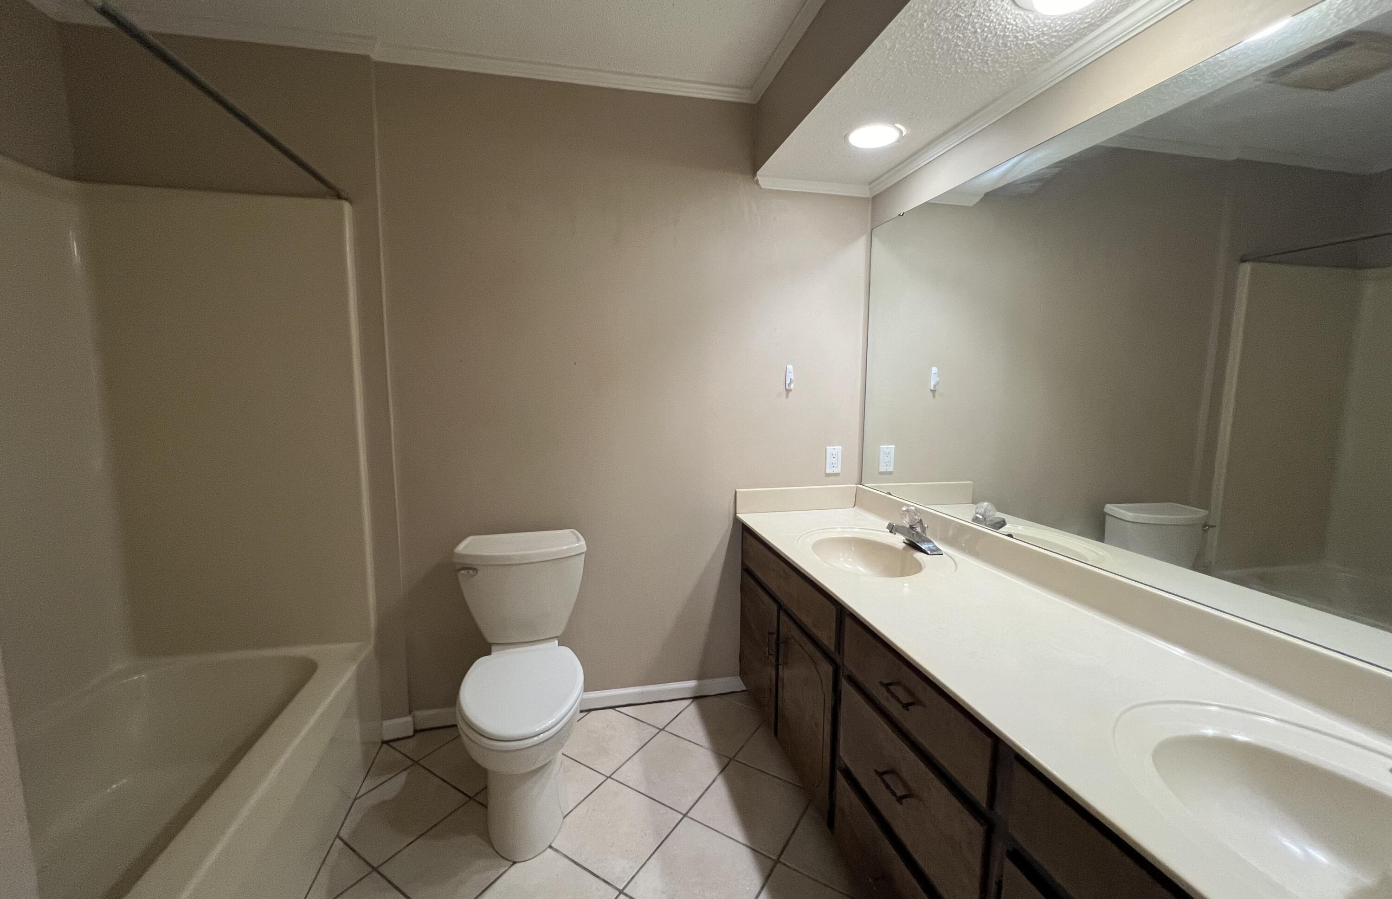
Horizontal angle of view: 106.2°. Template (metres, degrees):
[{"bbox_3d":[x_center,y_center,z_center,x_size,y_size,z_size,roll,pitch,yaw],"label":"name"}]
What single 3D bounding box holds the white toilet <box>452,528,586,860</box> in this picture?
[{"bbox_3d":[-0.574,0.744,1.715,0.445,0.765,0.690,-1,7,-13],"label":"white toilet"}]

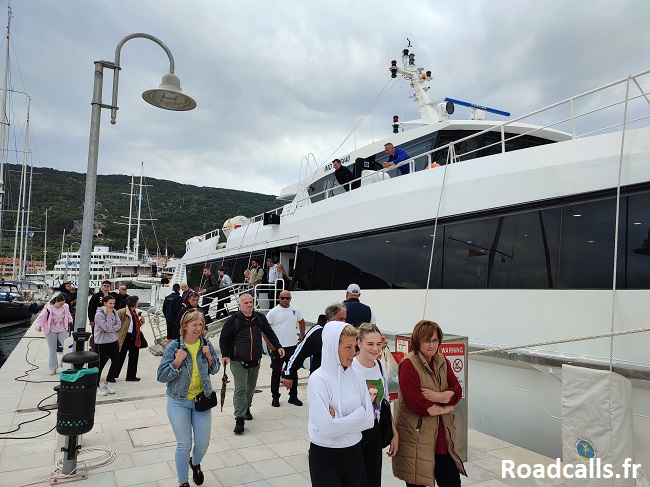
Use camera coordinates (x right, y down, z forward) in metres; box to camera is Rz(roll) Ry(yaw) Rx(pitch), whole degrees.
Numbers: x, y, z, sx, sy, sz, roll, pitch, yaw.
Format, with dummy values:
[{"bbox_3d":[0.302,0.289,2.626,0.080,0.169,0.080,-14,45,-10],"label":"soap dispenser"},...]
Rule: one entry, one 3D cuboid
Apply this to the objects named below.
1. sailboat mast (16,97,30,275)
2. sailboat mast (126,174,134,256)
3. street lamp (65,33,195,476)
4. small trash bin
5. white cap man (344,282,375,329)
[{"bbox_3d":[-27.346,-5.136,42.688,0.240,16.778,0.240,4,-5,-29],"label":"sailboat mast"},{"bbox_3d":[-31.276,-4.476,75.553,0.330,13.477,0.330,4,-5,-29],"label":"sailboat mast"},{"bbox_3d":[-2.032,-0.037,5.071,1.130,4.660,0.620,5,-6,-33],"label":"street lamp"},{"bbox_3d":[-2.354,1.410,4.456,0.355,0.739,0.370,4,-5,-29],"label":"small trash bin"},{"bbox_3d":[0.502,1.617,7.420,0.540,1.880,0.360,2,-5,-12],"label":"white cap man"}]

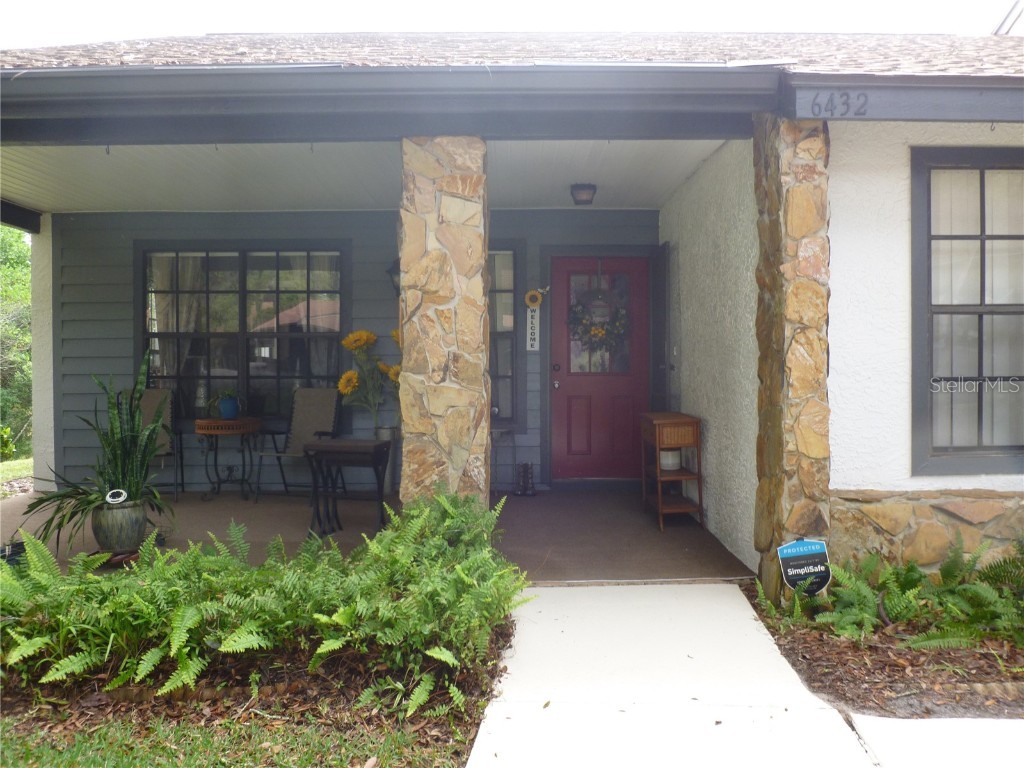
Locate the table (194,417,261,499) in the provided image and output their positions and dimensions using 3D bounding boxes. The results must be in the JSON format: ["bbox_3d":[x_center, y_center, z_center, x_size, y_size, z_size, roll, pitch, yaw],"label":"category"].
[{"bbox_3d":[-2.475,0.645,7.220,0.560,0.685,0.460,0,1,0],"label":"table"}]

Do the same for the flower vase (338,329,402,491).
[{"bbox_3d":[-1.200,0.243,7.280,0.660,1.470,0.480,0,1,0],"label":"flower vase"}]

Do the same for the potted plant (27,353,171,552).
[{"bbox_3d":[-2.489,0.418,5.004,0.920,1.210,0.800,0,2,0],"label":"potted plant"}]

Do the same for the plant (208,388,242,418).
[{"bbox_3d":[-2.490,0.170,7.220,0.290,0.260,0.260,0,1,0],"label":"plant"}]

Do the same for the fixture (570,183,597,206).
[{"bbox_3d":[0.557,-1.471,6.439,0.200,0.145,0.200,0,2,0],"label":"fixture"}]

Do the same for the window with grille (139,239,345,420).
[{"bbox_3d":[-2.430,-0.460,7.550,1.900,1.630,0.100,0,1,0],"label":"window with grille"}]

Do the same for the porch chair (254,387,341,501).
[{"bbox_3d":[-1.800,0.503,7.125,0.570,0.950,0.680,0,2,14],"label":"porch chair"}]

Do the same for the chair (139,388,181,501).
[{"bbox_3d":[-3.120,0.523,7.190,0.560,0.950,0.610,-1,2,-12],"label":"chair"}]

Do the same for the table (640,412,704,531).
[{"bbox_3d":[1.161,0.627,6.115,0.340,0.760,0.740,0,2,0],"label":"table"}]

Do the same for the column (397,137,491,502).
[{"bbox_3d":[-0.370,-0.150,4.770,0.460,2.410,0.450,0,1,0],"label":"column"}]

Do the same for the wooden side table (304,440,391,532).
[{"bbox_3d":[-1.116,0.718,5.717,0.490,0.600,0.370,0,2,9],"label":"wooden side table"}]

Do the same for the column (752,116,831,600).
[{"bbox_3d":[1.406,-0.114,4.193,0.250,2.420,0.420,0,2,0],"label":"column"}]

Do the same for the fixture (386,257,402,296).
[{"bbox_3d":[-0.989,-0.953,7.320,0.220,0.370,0.220,0,2,0],"label":"fixture"}]

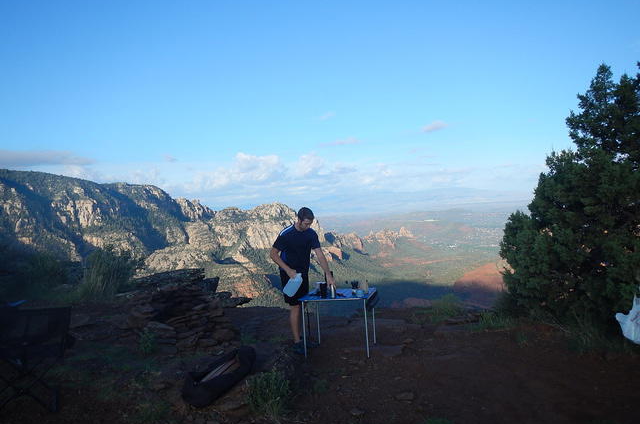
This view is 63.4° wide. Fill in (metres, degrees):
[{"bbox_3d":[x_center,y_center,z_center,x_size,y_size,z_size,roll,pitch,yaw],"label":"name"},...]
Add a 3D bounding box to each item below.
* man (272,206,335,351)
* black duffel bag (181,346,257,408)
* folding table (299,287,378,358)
[{"bbox_3d":[-0.205,0.835,6.330,0.530,1.770,0.630,-4,1,-37],"label":"man"},{"bbox_3d":[-0.996,1.645,5.221,0.340,0.260,0.920,-3,1,21],"label":"black duffel bag"},{"bbox_3d":[0.247,1.352,6.350,0.820,0.695,0.770,-3,1,14],"label":"folding table"}]

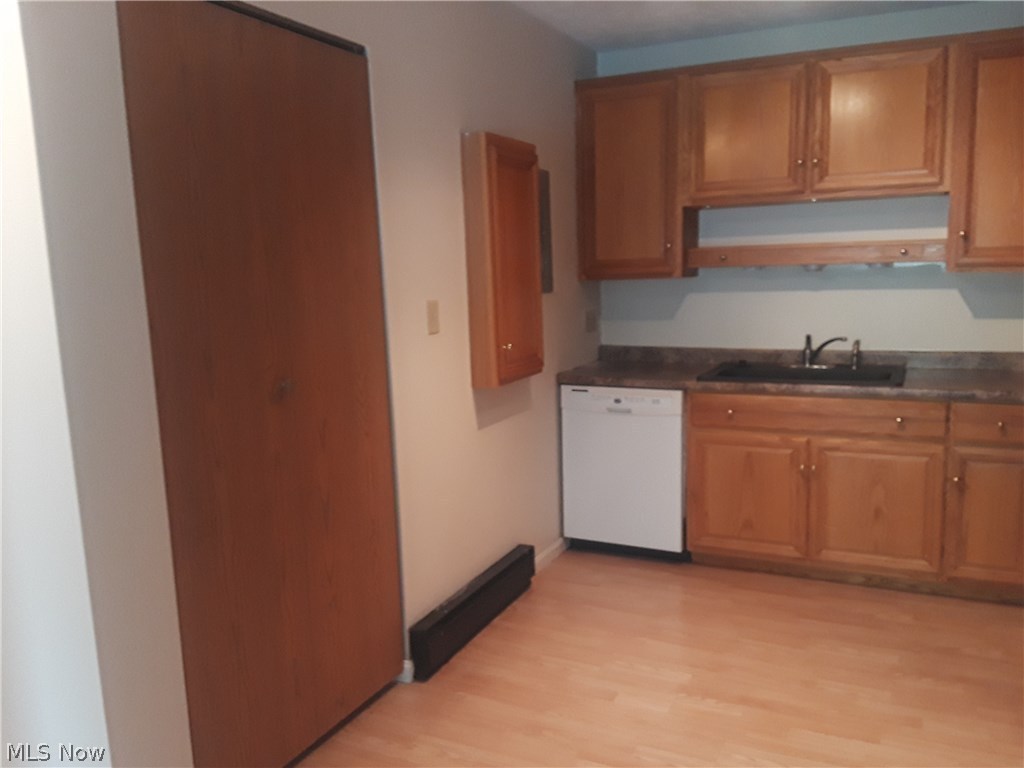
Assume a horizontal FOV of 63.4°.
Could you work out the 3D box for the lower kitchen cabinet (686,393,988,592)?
[{"bbox_3d":[1.478,0.422,3.786,1.200,0.842,0.622,2,9,26],"label":"lower kitchen cabinet"}]

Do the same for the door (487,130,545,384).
[{"bbox_3d":[0.021,-0.490,3.329,0.022,0.933,0.439,2,9,26],"label":"door"}]

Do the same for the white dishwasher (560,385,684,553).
[{"bbox_3d":[0.648,0.372,4.189,0.597,0.794,0.600,2,9,26],"label":"white dishwasher"}]

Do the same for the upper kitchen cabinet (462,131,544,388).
[{"bbox_3d":[-0.023,-0.491,3.345,0.110,0.957,0.449,2,9,26],"label":"upper kitchen cabinet"}]

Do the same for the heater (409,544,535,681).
[{"bbox_3d":[-0.127,0.878,3.293,0.070,0.183,0.912,2,9,26],"label":"heater"}]

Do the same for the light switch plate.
[{"bbox_3d":[-0.277,-0.241,2.961,0.008,0.116,0.075,2,9,26],"label":"light switch plate"}]

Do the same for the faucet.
[{"bbox_3d":[1.486,-0.154,3.939,0.205,0.155,0.055,4,10,36],"label":"faucet"}]

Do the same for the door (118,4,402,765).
[{"bbox_3d":[-0.641,0.074,2.333,0.035,2.055,0.923,2,9,26],"label":"door"}]

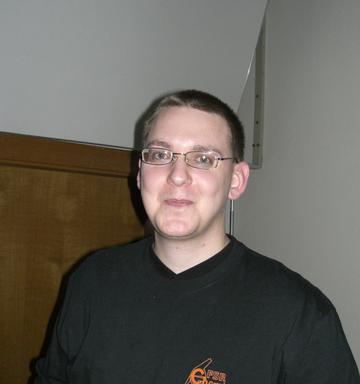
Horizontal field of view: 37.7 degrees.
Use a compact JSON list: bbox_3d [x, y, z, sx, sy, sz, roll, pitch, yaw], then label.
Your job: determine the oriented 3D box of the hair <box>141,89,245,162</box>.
[{"bbox_3d":[0.022,-0.092,0.835,0.163,0.145,0.190,4,1,14],"label":"hair"}]

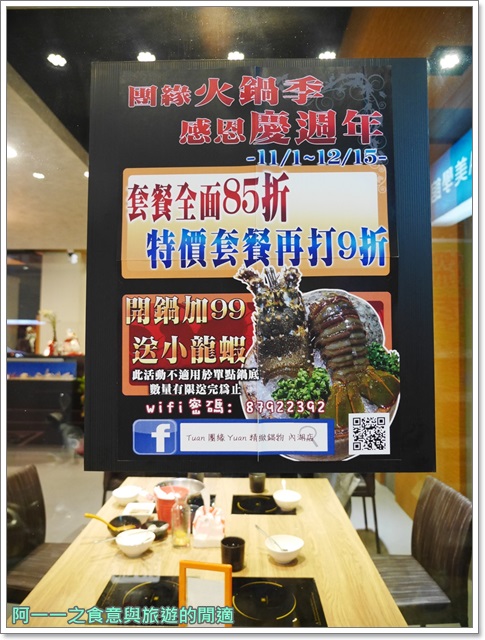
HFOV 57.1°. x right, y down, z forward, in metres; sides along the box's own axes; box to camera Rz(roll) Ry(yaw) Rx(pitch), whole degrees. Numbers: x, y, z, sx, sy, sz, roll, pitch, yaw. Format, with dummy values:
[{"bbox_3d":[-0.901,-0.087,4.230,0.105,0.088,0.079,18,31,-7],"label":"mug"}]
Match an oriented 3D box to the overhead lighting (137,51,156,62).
[{"bbox_3d":[-0.486,-1.343,2.257,0.100,0.040,0.100,0,-2,1],"label":"overhead lighting"}]

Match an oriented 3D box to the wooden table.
[{"bbox_3d":[-0.086,1.177,1.582,1.038,0.750,1.415,0,-2,1],"label":"wooden table"}]

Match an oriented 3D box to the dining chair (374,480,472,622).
[{"bbox_3d":[0.649,1.141,1.854,0.530,0.840,0.410,0,-2,1],"label":"dining chair"}]

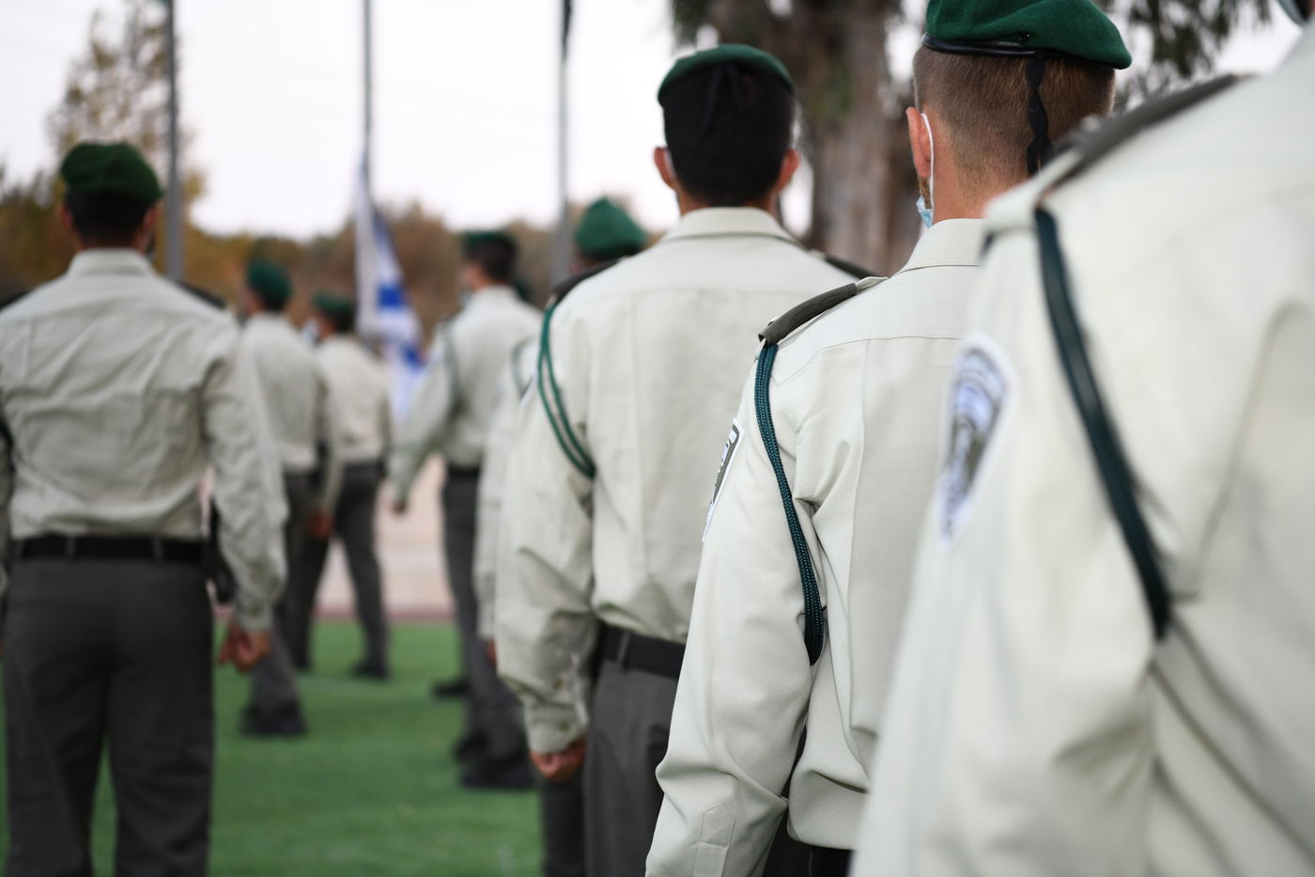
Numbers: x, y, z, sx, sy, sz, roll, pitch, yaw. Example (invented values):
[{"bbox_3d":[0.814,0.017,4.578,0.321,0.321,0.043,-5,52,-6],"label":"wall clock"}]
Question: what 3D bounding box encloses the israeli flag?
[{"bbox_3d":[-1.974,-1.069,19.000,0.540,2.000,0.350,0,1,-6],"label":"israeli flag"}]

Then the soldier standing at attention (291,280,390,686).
[{"bbox_3d":[-1.446,0.207,11.700,0.500,1.770,0.480,-1,1,-38],"label":"soldier standing at attention"}]

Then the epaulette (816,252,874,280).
[{"bbox_3d":[0.266,-0.217,3.370,0.120,0.030,0.060,26,0,-2],"label":"epaulette"}]

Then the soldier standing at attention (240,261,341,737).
[{"bbox_3d":[-1.417,0.218,9.700,0.520,1.790,0.450,-1,1,-37],"label":"soldier standing at attention"}]

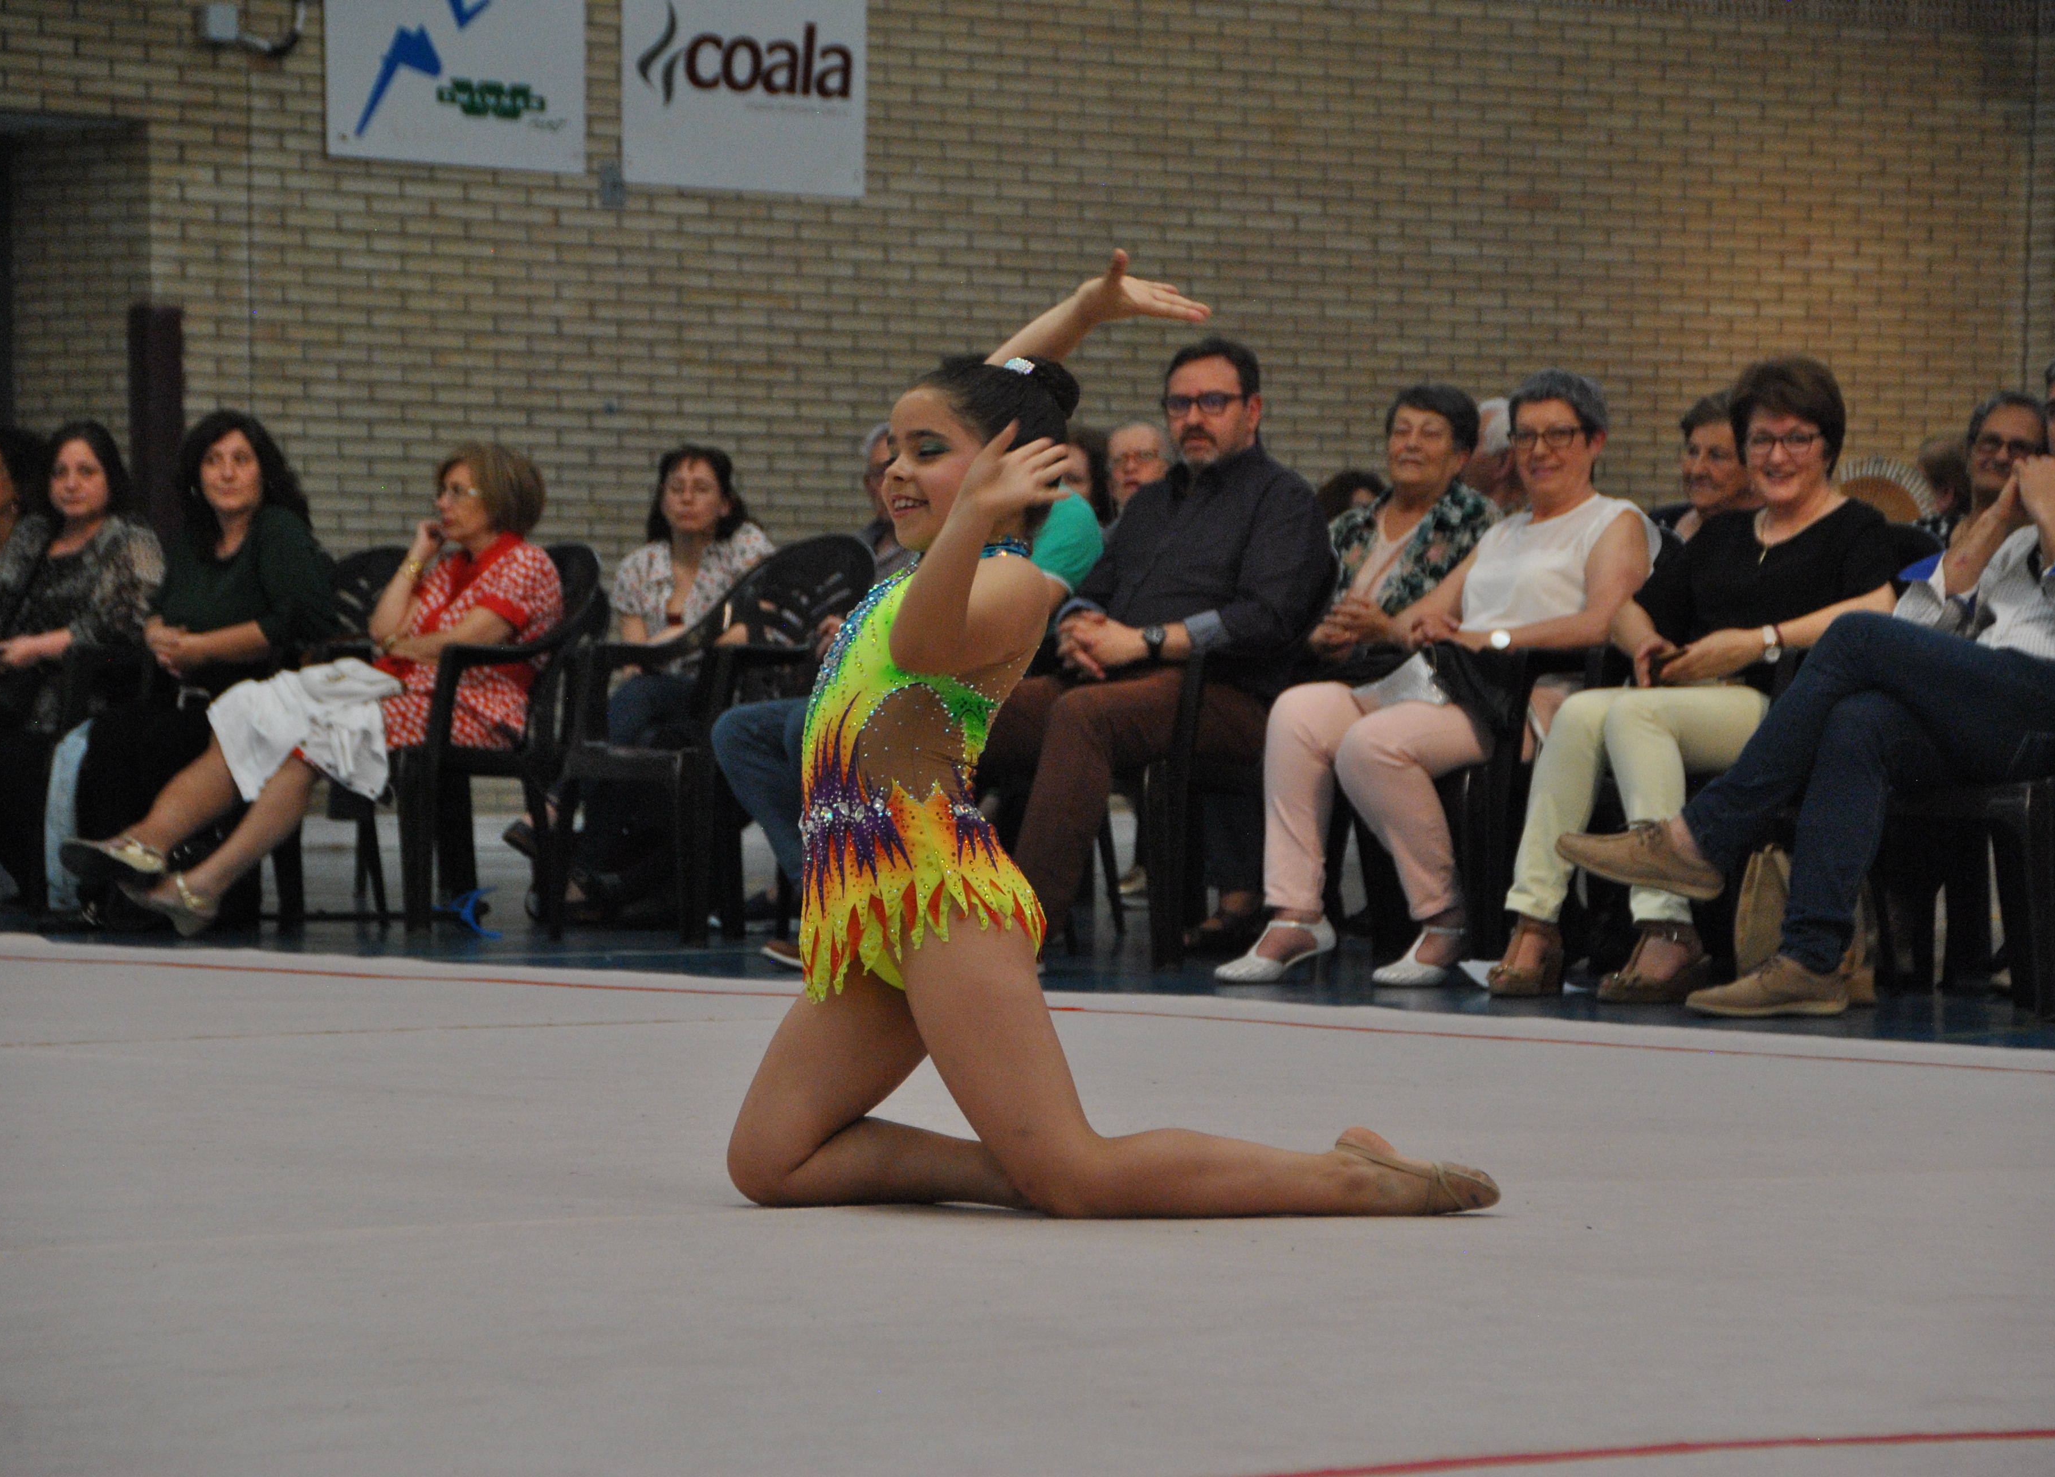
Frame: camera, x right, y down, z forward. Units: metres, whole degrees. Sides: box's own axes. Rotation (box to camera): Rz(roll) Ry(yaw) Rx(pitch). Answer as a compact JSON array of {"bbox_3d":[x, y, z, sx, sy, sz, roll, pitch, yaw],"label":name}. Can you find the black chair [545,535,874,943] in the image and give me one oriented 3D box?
[{"bbox_3d":[-0.690,0.000,17.470,0.550,0.880,0.560,0,1,-40],"label":"black chair"}]

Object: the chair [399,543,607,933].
[{"bbox_3d":[-1.330,-0.004,17.980,0.550,0.870,0.560,0,1,-40],"label":"chair"}]

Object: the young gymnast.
[{"bbox_3d":[0.096,-0.001,8.900,0.820,1.060,0.420,0,1,-16],"label":"young gymnast"}]

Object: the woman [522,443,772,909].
[{"bbox_3d":[-0.957,-0.168,19.850,0.500,1.170,0.750,1,1,37],"label":"woman"}]

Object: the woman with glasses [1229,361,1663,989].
[{"bbox_3d":[0.847,-0.117,15.480,0.800,1.170,0.520,0,1,-41],"label":"woman with glasses"}]

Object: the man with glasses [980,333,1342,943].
[{"bbox_3d":[0.200,-0.171,16.030,0.850,1.260,0.550,0,1,-41],"label":"man with glasses"}]

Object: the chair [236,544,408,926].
[{"bbox_3d":[-1.800,-0.010,18.250,0.550,0.870,0.560,0,1,-40],"label":"chair"}]

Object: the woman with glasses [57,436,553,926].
[{"bbox_3d":[-1.620,-0.120,17.790,1.030,1.100,0.500,0,1,-31],"label":"woman with glasses"}]

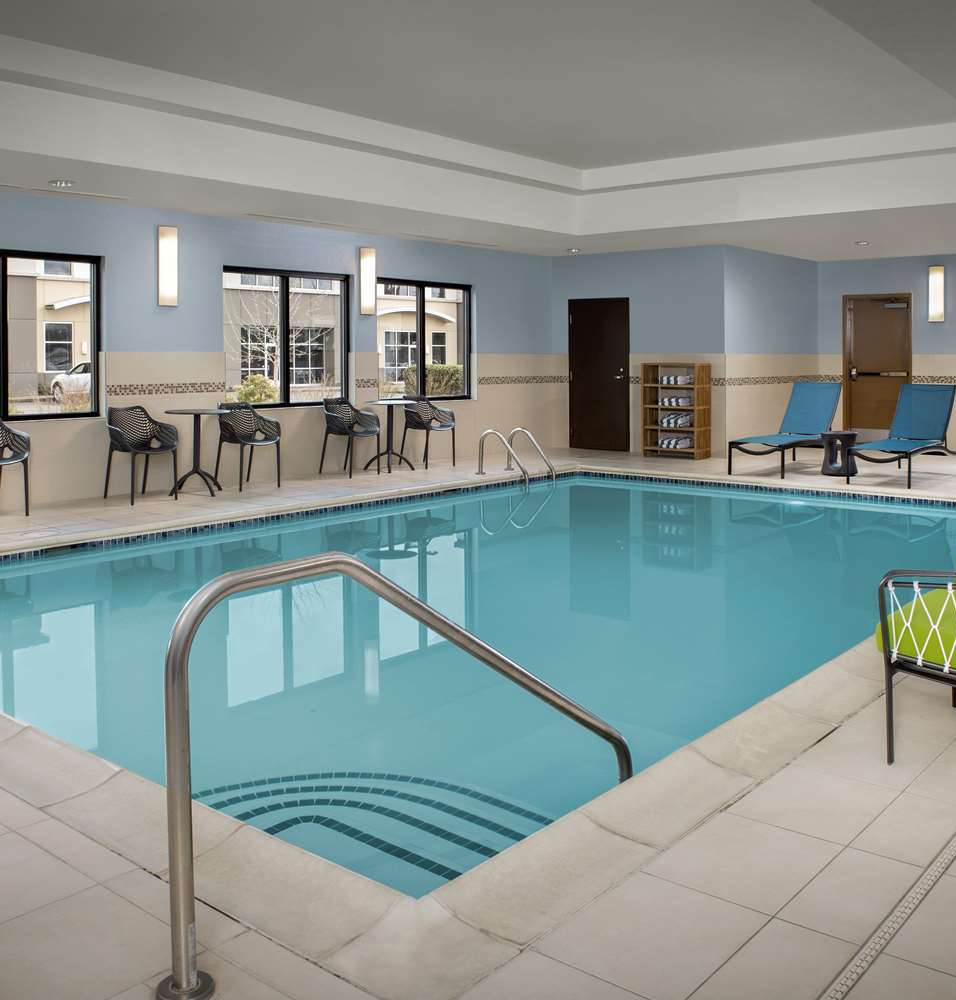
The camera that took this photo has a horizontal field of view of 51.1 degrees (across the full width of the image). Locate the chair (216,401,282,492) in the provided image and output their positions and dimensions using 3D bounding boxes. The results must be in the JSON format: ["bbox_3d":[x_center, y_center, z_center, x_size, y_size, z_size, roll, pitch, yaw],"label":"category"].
[{"bbox_3d":[-2.226,-0.533,9.666,0.550,0.810,0.590,-5,8,-44],"label":"chair"}]

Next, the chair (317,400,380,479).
[{"bbox_3d":[-1.375,-0.679,10.650,0.580,0.810,0.540,5,7,43],"label":"chair"}]

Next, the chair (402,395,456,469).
[{"bbox_3d":[-0.558,-0.787,11.477,0.550,0.810,0.590,-5,7,-42],"label":"chair"}]

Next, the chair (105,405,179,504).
[{"bbox_3d":[-2.965,-0.414,8.830,0.580,0.810,0.540,5,7,43],"label":"chair"}]

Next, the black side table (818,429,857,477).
[{"bbox_3d":[4.020,-0.522,11.087,0.410,0.470,0.410,6,9,40],"label":"black side table"}]

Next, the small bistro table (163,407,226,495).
[{"bbox_3d":[-2.590,-0.436,9.200,0.620,0.745,0.620,5,7,41],"label":"small bistro table"}]

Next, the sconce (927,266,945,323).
[{"bbox_3d":[5.789,-2.600,12.637,0.200,0.725,0.100,4,7,37],"label":"sconce"}]

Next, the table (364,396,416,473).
[{"bbox_3d":[-0.970,-0.698,11.000,0.610,0.745,0.610,0,5,0],"label":"table"}]

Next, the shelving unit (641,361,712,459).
[{"bbox_3d":[2.596,-1.157,12.894,0.710,1.220,0.430,6,9,40],"label":"shelving unit"}]

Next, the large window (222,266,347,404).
[{"bbox_3d":[-1.967,-1.688,10.358,0.100,1.370,1.620,5,7,41],"label":"large window"}]

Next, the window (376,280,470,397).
[{"bbox_3d":[-0.675,-1.952,12.409,0.120,1.450,1.760,6,9,40],"label":"window"}]

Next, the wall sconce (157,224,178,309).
[{"bbox_3d":[-2.889,-2.186,9.320,0.100,0.760,0.190,5,7,41],"label":"wall sconce"}]

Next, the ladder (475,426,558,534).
[{"bbox_3d":[0.448,-0.190,11.206,0.740,1.220,0.550,6,9,40],"label":"ladder"}]

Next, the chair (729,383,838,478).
[{"bbox_3d":[3.455,-0.804,11.090,0.640,0.940,1.790,5,7,40],"label":"chair"}]

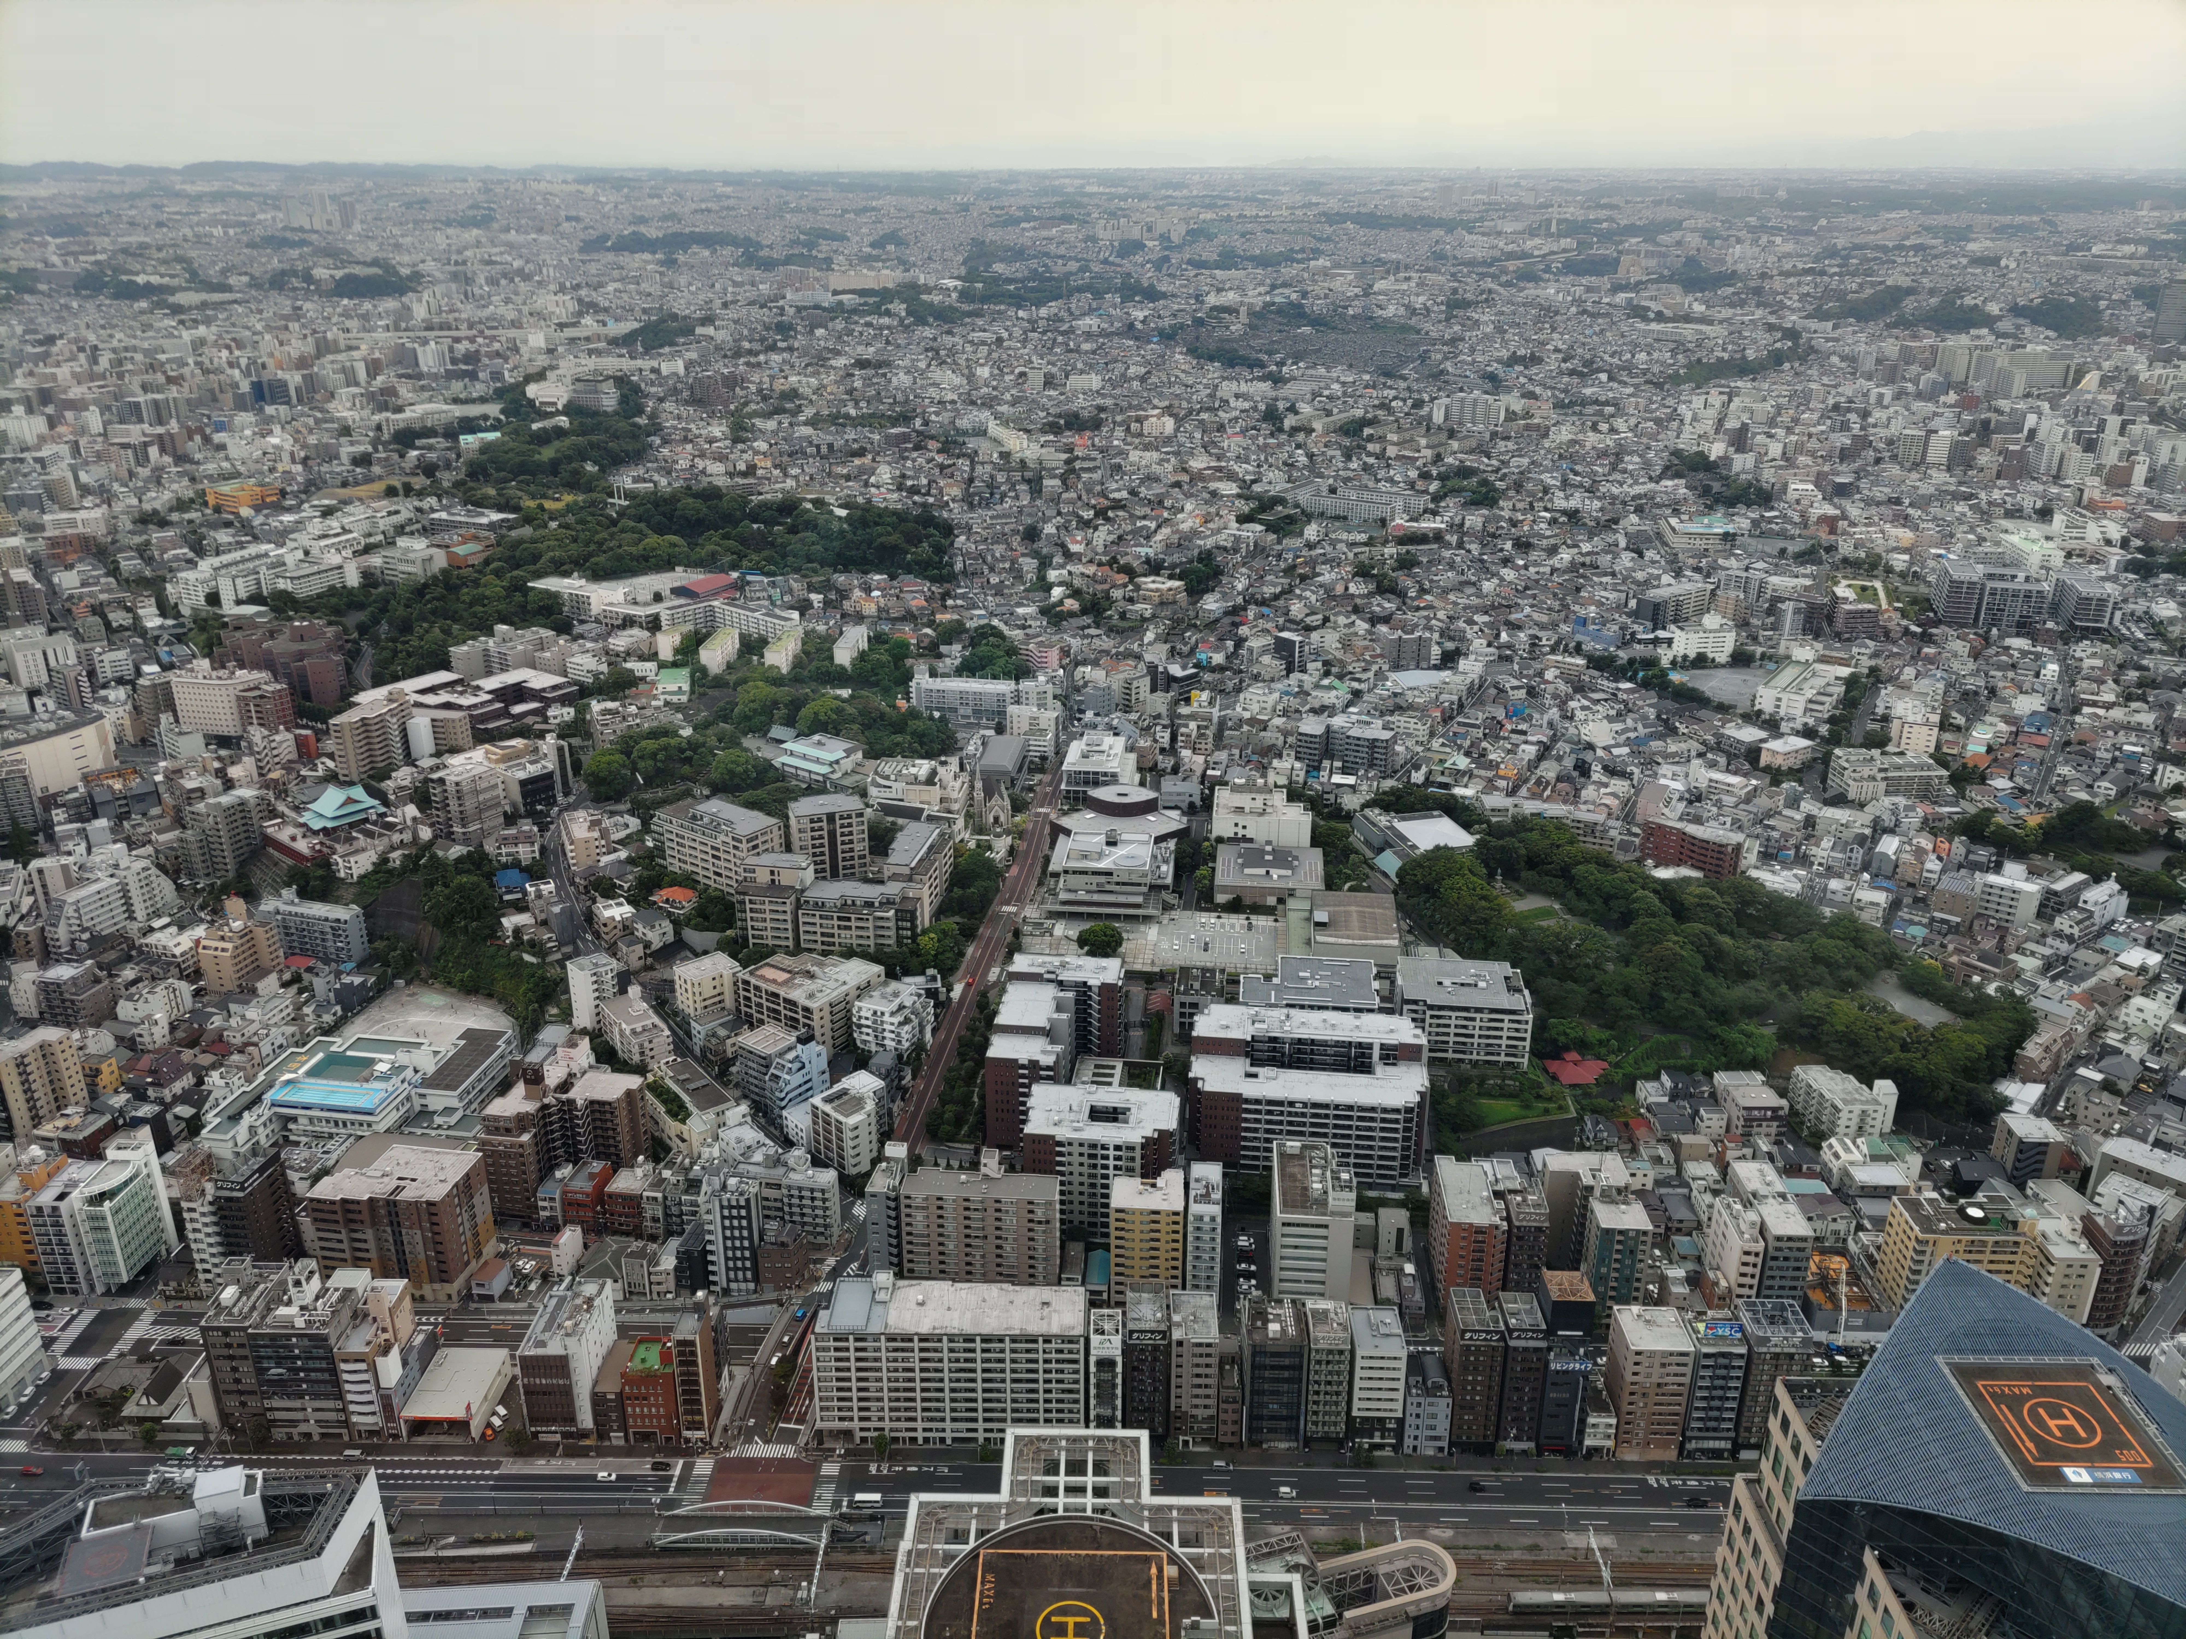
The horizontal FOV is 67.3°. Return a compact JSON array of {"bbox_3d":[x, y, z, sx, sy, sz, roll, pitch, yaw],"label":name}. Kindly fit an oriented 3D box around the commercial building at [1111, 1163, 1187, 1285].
[{"bbox_3d":[14.150,107.730,418.620,17.360,31.800,17.480,1,22,3],"label":"commercial building"}]

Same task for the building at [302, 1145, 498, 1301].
[{"bbox_3d":[-179.220,105.100,427.460,36.500,30.600,24.500,3,22,8],"label":"building"}]

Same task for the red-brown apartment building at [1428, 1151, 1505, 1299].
[{"bbox_3d":[96.800,108.530,428.380,13.800,28.300,27.500,1,22,2],"label":"red-brown apartment building"}]

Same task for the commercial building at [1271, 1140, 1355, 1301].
[{"bbox_3d":[56.000,105.020,425.800,18.000,32.000,34.000,1,22,3],"label":"commercial building"}]

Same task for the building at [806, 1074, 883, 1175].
[{"bbox_3d":[-67.310,85.970,464.700,16.600,19.800,16.800,17,28,36],"label":"building"}]

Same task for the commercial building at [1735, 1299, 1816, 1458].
[{"bbox_3d":[152.020,127.320,372.630,13.000,34.800,12.800,1,22,2],"label":"commercial building"}]

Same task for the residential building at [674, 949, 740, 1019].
[{"bbox_3d":[-126.070,55.080,537.860,16.770,14.940,13.560,-16,27,-34],"label":"residential building"}]

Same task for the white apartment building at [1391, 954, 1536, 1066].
[{"bbox_3d":[115.200,61.040,515.040,37.590,20.500,32.200,2,22,4],"label":"white apartment building"}]

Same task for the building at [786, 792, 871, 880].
[{"bbox_3d":[-92.650,7.050,578.030,24.600,26.000,15.000,-7,23,-18],"label":"building"}]

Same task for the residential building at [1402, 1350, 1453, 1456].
[{"bbox_3d":[75.660,133.390,375.290,9.810,18.500,13.000,1,22,2],"label":"residential building"}]

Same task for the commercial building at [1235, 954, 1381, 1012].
[{"bbox_3d":[67.480,60.070,517.890,41.500,19.000,32.000,2,22,5],"label":"commercial building"}]

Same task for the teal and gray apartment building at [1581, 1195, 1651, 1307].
[{"bbox_3d":[129.650,111.010,408.860,12.400,31.000,12.300,1,22,2],"label":"teal and gray apartment building"}]

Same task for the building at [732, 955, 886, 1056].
[{"bbox_3d":[-89.070,57.250,521.930,34.000,18.400,31.500,15,26,33],"label":"building"}]

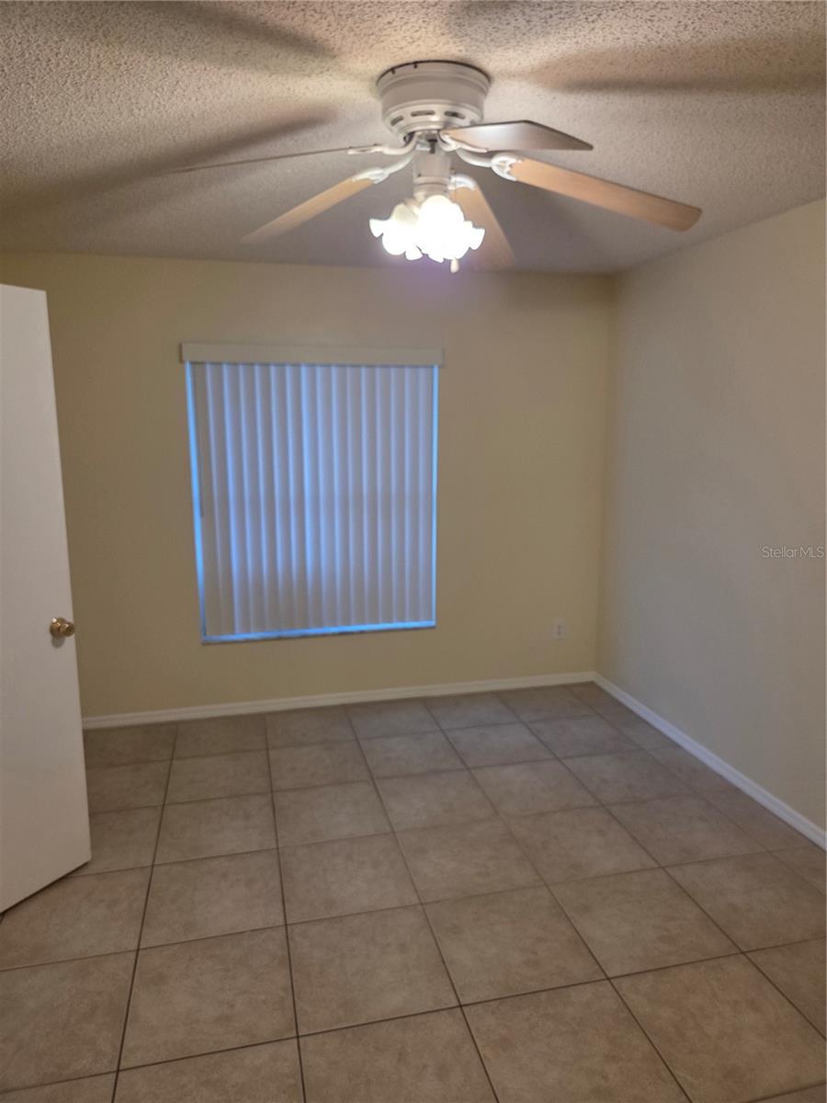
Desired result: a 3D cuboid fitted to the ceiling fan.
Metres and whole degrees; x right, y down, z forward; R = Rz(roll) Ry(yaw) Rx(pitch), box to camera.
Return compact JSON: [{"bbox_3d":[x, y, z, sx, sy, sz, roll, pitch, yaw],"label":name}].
[{"bbox_3d":[0.059,-0.925,1.827,1.270,0.430,1.260,-3,10,-14],"label":"ceiling fan"}]

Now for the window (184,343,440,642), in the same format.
[{"bbox_3d":[-0.511,-0.299,4.019,1.360,1.585,0.110,-3,10,-14],"label":"window"}]

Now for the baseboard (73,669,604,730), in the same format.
[{"bbox_3d":[-0.424,0.864,4.261,3.250,0.078,0.016,-3,10,-14],"label":"baseboard"}]

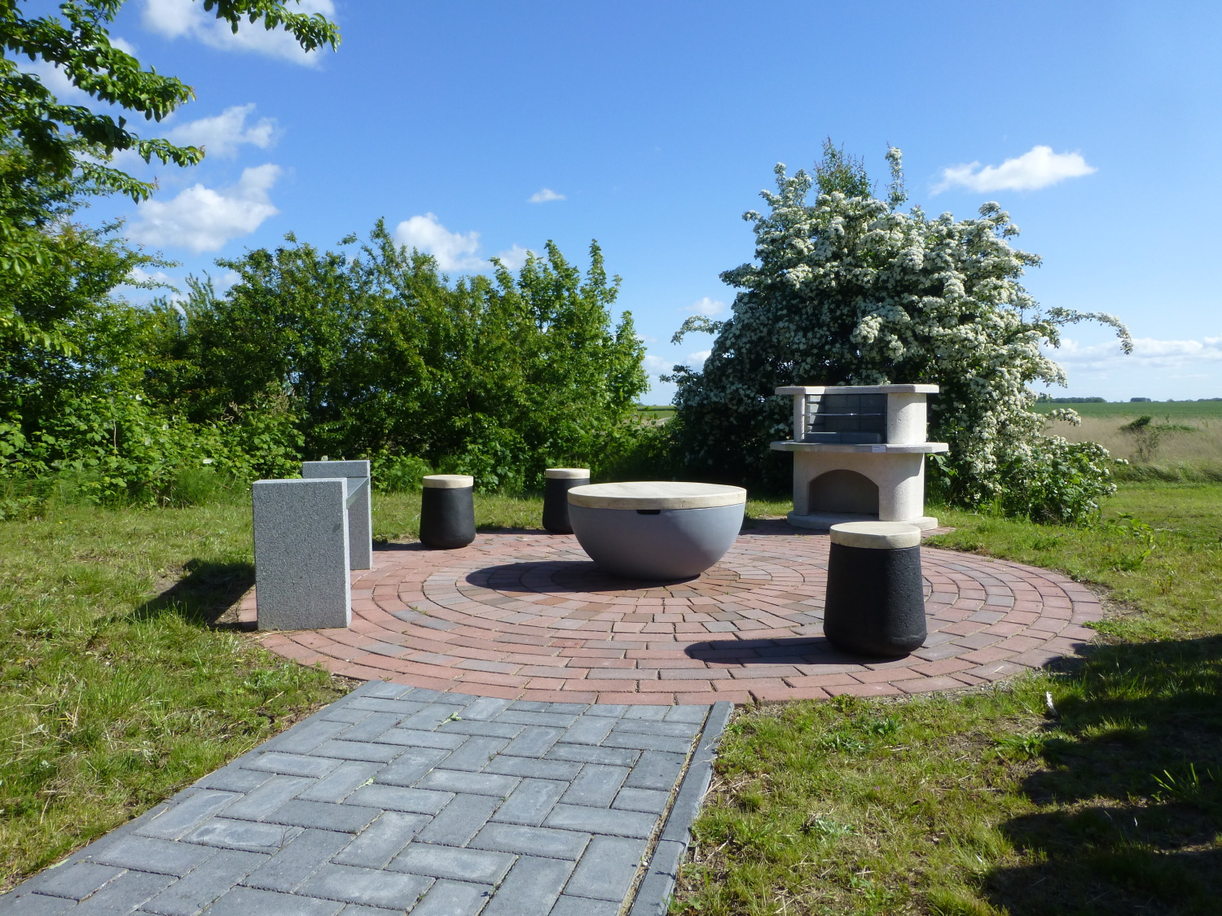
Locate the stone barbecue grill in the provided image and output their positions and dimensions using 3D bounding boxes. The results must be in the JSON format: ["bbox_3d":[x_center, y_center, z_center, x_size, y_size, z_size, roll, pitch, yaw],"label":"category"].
[{"bbox_3d":[1.634,-0.006,5.605,1.037,0.919,0.639,1,4,30],"label":"stone barbecue grill"}]

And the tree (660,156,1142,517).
[{"bbox_3d":[2.482,-1.174,7.253,3.869,3.057,3.605,-1,3,0],"label":"tree"}]

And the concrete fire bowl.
[{"bbox_3d":[0.221,0.350,4.035,0.845,0.404,0.845,-1,3,0],"label":"concrete fire bowl"}]

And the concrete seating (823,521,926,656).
[{"bbox_3d":[0.847,0.415,2.719,0.318,0.401,0.318,-1,3,0],"label":"concrete seating"}]

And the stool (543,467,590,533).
[{"bbox_3d":[-0.277,0.279,5.490,0.318,0.401,0.318,-1,3,0],"label":"stool"}]

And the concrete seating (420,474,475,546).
[{"bbox_3d":[-0.949,0.315,4.951,0.318,0.401,0.318,-1,3,0],"label":"concrete seating"}]

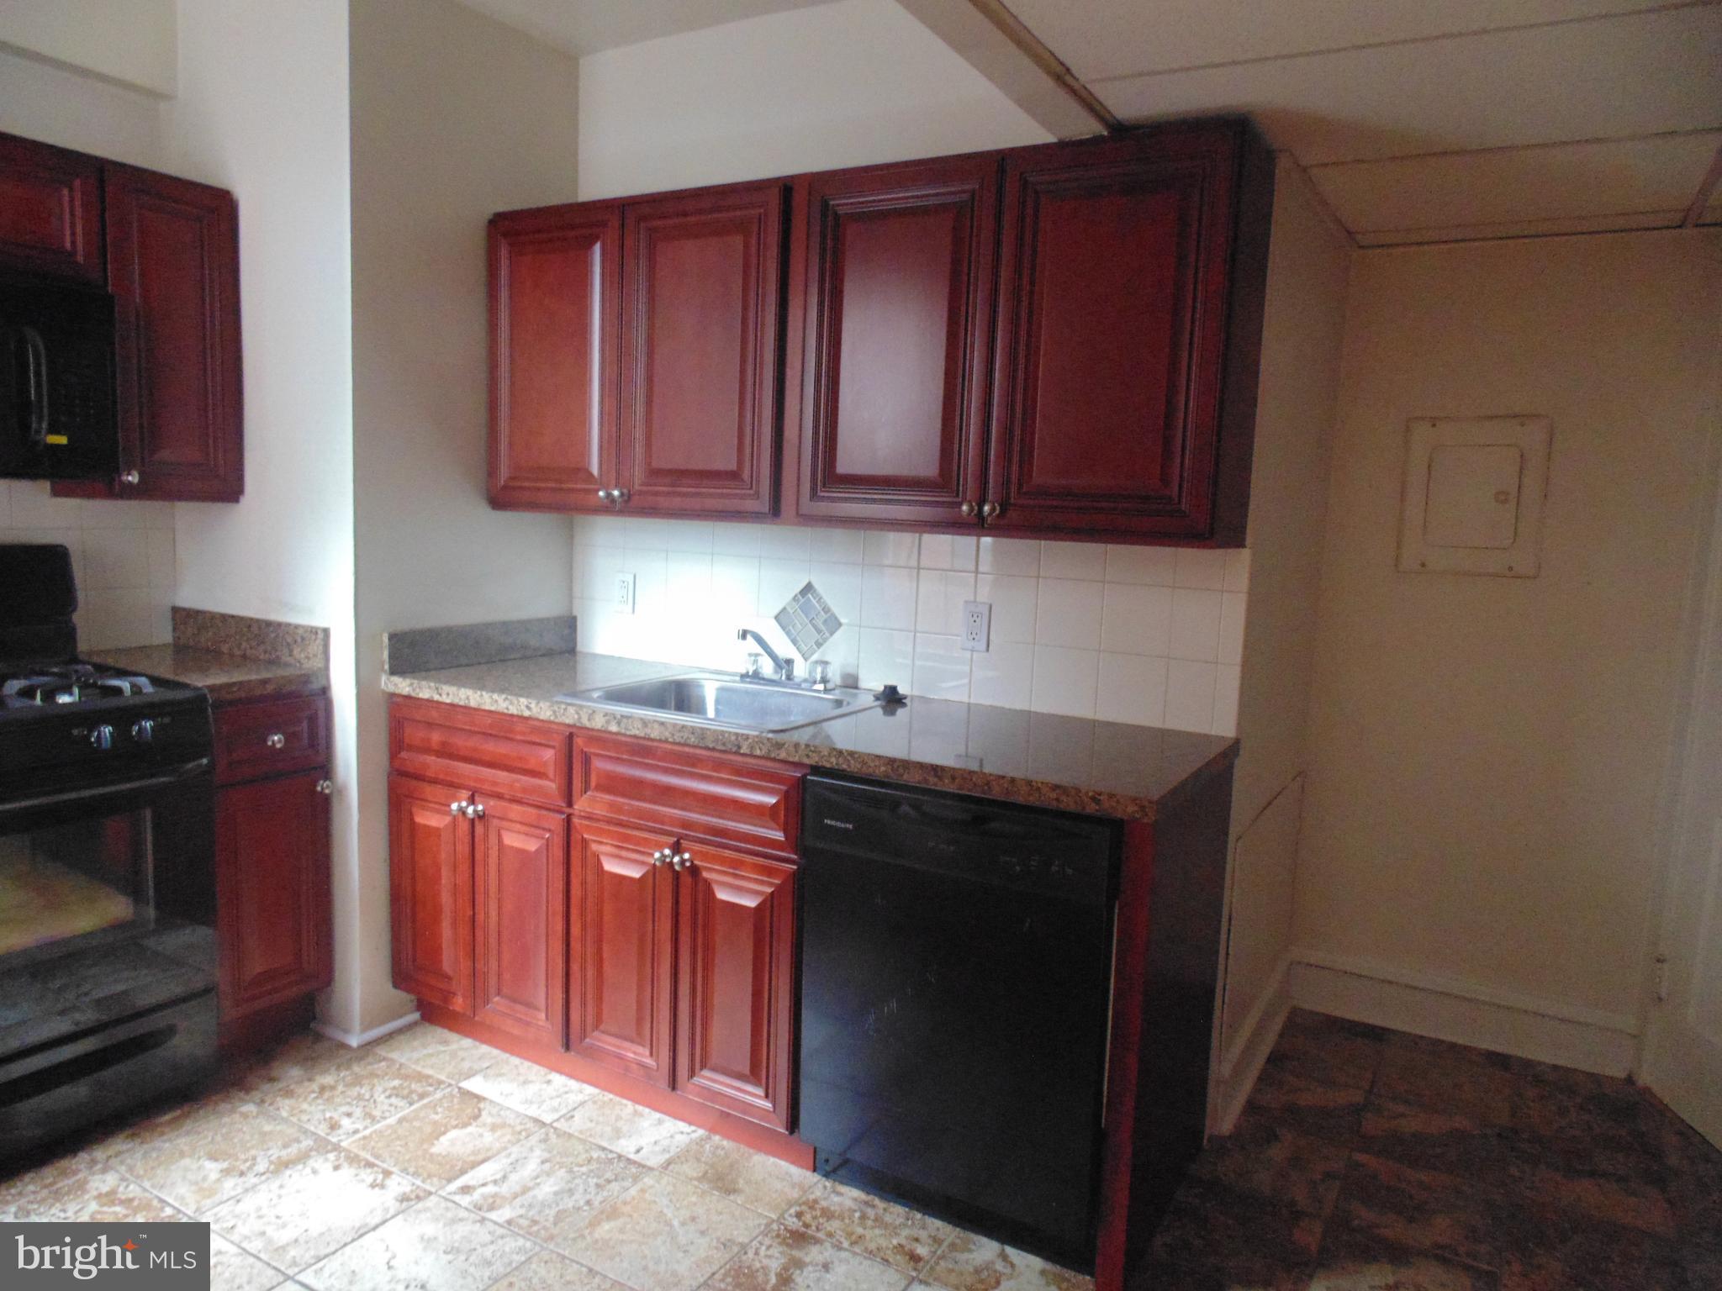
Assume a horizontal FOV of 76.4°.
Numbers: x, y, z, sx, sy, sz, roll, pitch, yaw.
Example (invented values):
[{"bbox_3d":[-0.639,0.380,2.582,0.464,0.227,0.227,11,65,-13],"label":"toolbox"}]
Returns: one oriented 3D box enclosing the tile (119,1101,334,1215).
[{"bbox_3d":[-1.280,1.030,2.218,0.298,0.010,0.291,6,7,30],"label":"tile"}]

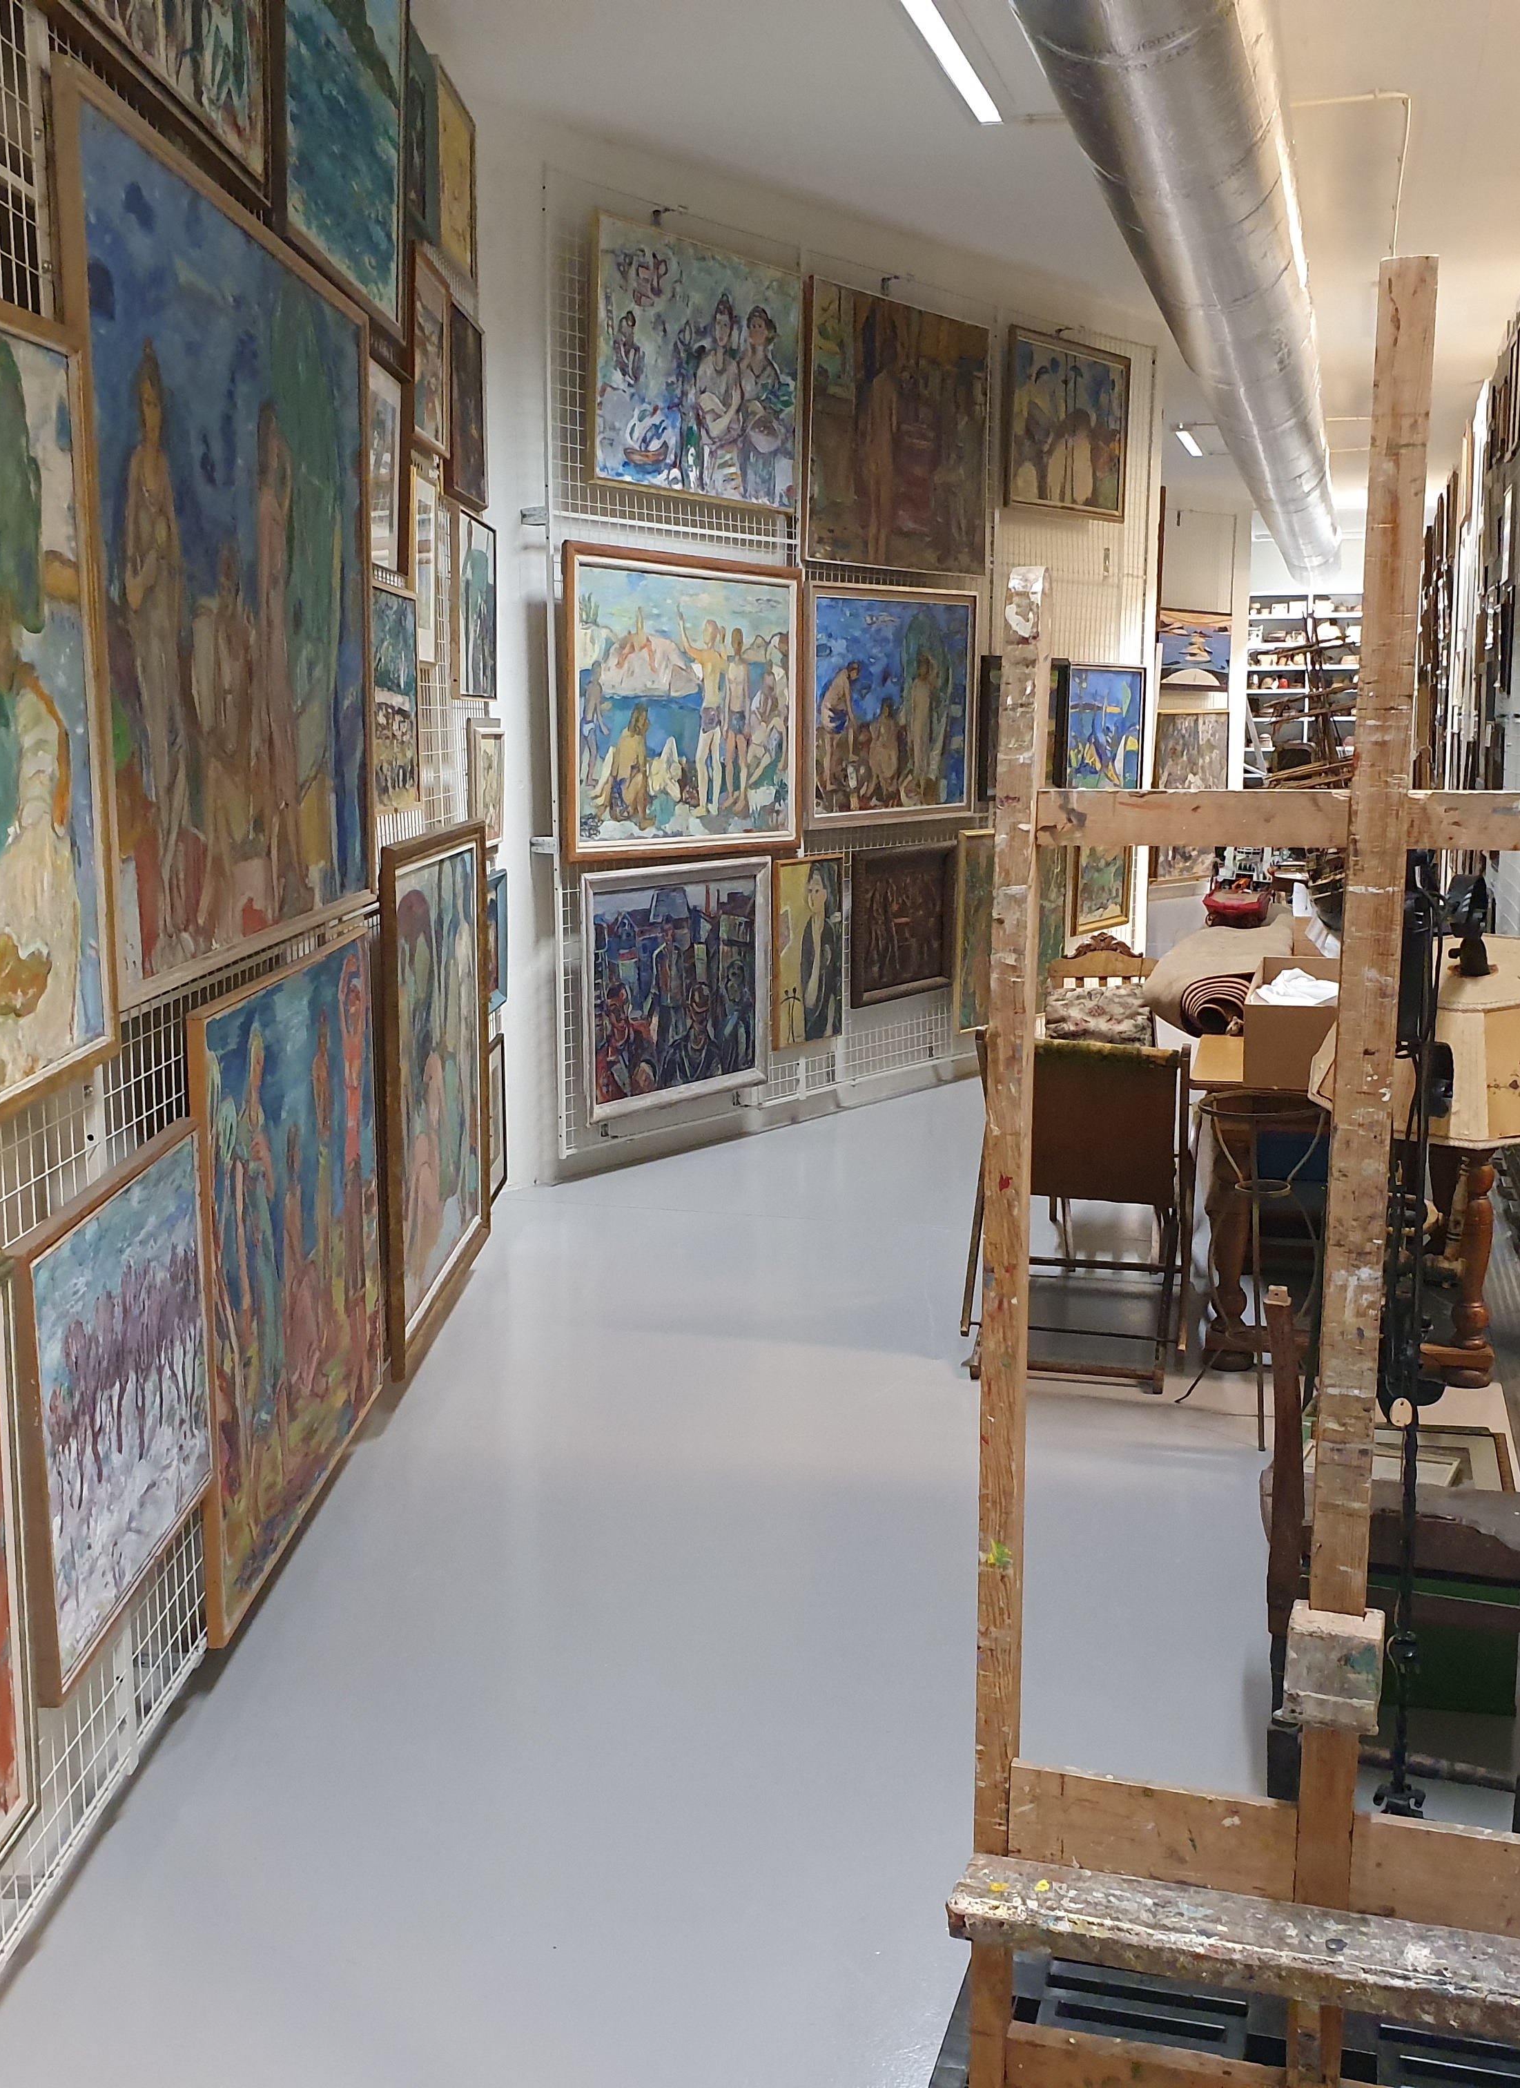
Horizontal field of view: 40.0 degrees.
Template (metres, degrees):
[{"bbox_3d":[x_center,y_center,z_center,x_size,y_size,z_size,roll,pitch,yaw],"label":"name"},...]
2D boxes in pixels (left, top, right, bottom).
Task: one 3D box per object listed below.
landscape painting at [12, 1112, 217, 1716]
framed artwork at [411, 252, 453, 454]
[{"bbox_3d":[-0.896,0.480,2.941,0.037,0.574,0.740,0,9,0],"label":"landscape painting"},{"bbox_3d":[-0.848,-1.757,5.353,0.025,0.461,0.541,0,9,1],"label":"framed artwork"}]

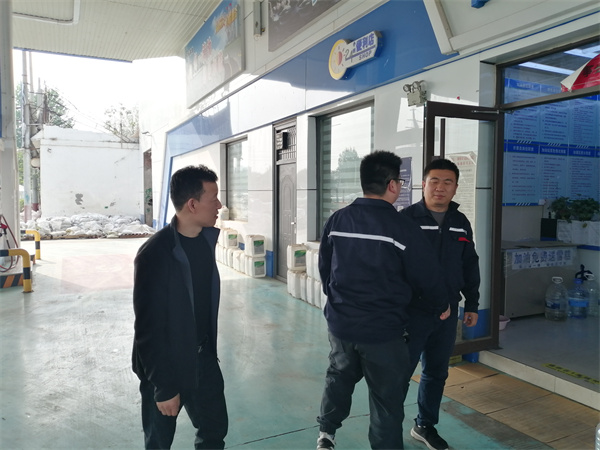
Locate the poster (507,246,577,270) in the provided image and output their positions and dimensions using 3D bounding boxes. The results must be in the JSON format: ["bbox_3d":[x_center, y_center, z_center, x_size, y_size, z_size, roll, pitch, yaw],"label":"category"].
[{"bbox_3d":[2.804,0.384,5.222,1.200,0.220,0.012,-1,4,-27],"label":"poster"}]

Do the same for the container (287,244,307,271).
[{"bbox_3d":[-0.035,0.497,7.079,0.270,0.370,0.220,-2,4,-26],"label":"container"}]

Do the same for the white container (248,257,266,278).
[{"bbox_3d":[-0.788,0.774,8.489,0.270,0.370,0.240,-2,4,-28],"label":"white container"}]

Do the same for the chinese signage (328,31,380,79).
[{"bbox_3d":[0.687,-2.156,5.699,0.085,0.500,1.085,-2,4,-28],"label":"chinese signage"}]

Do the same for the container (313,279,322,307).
[{"bbox_3d":[0.341,0.926,6.189,0.260,0.370,0.220,-2,4,-28],"label":"container"}]

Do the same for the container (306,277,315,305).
[{"bbox_3d":[0.256,0.912,6.303,0.250,0.370,0.200,-1,4,-27],"label":"container"}]

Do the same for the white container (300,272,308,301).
[{"bbox_3d":[0.154,0.898,6.499,0.250,0.370,0.200,-1,4,-27],"label":"white container"}]

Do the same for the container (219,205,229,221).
[{"bbox_3d":[-1.747,-0.273,10.536,0.170,0.320,0.190,-1,4,-27],"label":"container"}]

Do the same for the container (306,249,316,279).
[{"bbox_3d":[0.269,0.546,6.336,0.260,0.370,0.220,-2,4,-28],"label":"container"}]

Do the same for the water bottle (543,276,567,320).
[{"bbox_3d":[2.945,0.833,5.150,0.255,0.460,0.255,-1,4,-27],"label":"water bottle"}]

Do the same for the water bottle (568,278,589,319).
[{"bbox_3d":[3.199,0.839,5.154,0.205,0.430,0.205,-2,4,-28],"label":"water bottle"}]

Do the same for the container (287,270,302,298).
[{"bbox_3d":[-0.004,0.879,6.779,0.250,0.370,0.210,-1,4,-27],"label":"container"}]

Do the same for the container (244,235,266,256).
[{"bbox_3d":[-0.806,0.404,8.489,0.270,0.370,0.270,-2,4,-28],"label":"container"}]

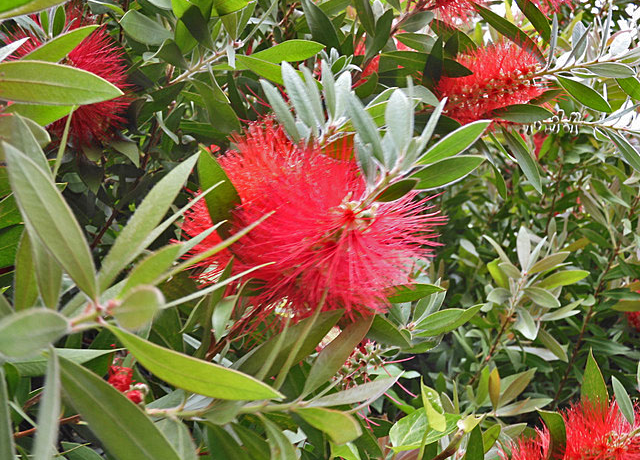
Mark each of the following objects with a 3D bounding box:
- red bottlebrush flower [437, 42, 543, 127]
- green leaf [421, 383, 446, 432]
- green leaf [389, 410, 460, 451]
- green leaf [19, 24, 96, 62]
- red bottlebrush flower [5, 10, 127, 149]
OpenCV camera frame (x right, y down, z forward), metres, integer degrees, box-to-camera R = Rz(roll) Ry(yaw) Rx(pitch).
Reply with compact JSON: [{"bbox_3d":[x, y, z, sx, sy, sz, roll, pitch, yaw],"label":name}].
[{"bbox_3d":[0.137,-0.117,0.670,0.086,0.068,0.068,-12,-4,18],"label":"red bottlebrush flower"},{"bbox_3d":[0.053,0.086,0.400,0.012,0.028,0.008,-30,21,-36],"label":"green leaf"},{"bbox_3d":[0.052,0.098,0.405,0.037,0.008,0.018,-15,55,-16],"label":"green leaf"},{"bbox_3d":[-0.141,-0.100,0.450,0.047,0.007,0.016,-29,58,-12],"label":"green leaf"},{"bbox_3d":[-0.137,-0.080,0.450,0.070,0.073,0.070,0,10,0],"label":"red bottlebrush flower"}]

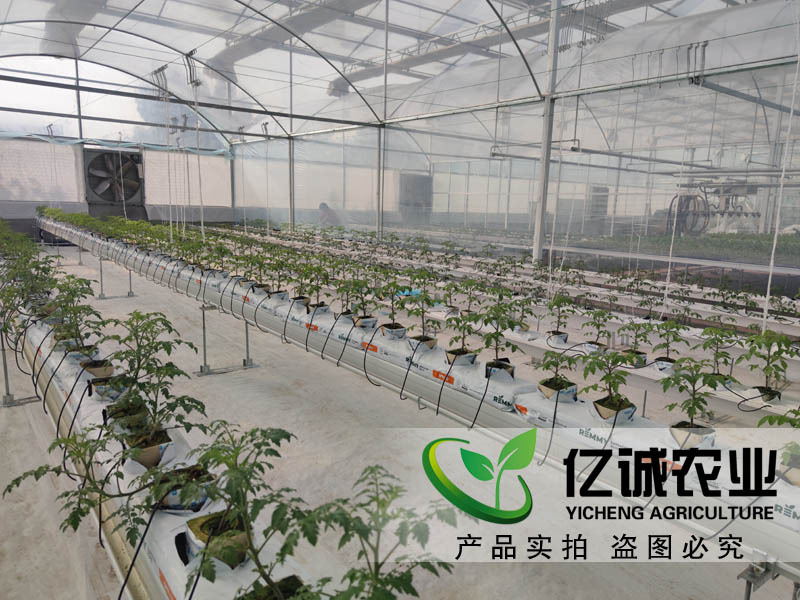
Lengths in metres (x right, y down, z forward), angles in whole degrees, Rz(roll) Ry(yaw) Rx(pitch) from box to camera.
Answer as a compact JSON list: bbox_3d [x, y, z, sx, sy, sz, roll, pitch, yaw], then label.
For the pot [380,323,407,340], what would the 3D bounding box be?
[{"bbox_3d":[-0.046,0.171,2.917,0.105,0.064,0.105,-6,13,-38],"label":"pot"}]

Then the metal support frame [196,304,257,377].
[{"bbox_3d":[-1.456,0.302,4.694,0.529,0.579,0.064,-6,13,-38],"label":"metal support frame"}]

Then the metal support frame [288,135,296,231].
[{"bbox_3d":[-2.884,-2.790,14.764,0.100,2.960,0.100,-6,13,-38],"label":"metal support frame"}]

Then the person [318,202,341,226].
[{"bbox_3d":[-1.952,-2.056,15.550,0.600,1.290,0.520,-2,11,-21],"label":"person"}]

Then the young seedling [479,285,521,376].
[{"bbox_3d":[0.405,0.136,2.257,0.126,0.372,0.126,-6,13,-38],"label":"young seedling"}]

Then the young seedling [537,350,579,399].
[{"bbox_3d":[0.589,0.280,2.060,0.130,0.182,0.130,-6,13,-38],"label":"young seedling"}]

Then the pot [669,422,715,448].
[{"bbox_3d":[0.889,0.416,1.692,0.099,0.056,0.099,-5,12,-33],"label":"pot"}]

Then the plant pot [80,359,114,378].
[{"bbox_3d":[-1.145,0.275,2.104,0.100,0.068,0.100,-6,13,-38],"label":"plant pot"}]

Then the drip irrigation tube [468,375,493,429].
[{"bbox_3d":[0.342,0.417,2.286,0.082,0.250,0.071,-6,13,-38],"label":"drip irrigation tube"}]

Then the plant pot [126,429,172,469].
[{"bbox_3d":[-0.667,0.404,1.488,0.100,0.061,0.100,-6,13,-38],"label":"plant pot"}]

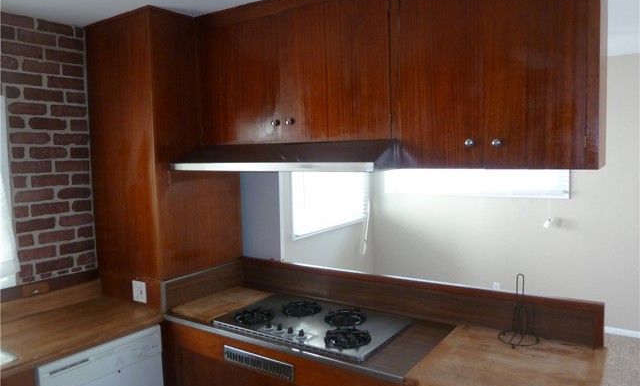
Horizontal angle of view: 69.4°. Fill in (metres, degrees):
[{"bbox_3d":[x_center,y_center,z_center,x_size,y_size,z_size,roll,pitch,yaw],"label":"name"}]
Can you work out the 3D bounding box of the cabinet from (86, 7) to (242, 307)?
[{"bbox_3d":[-0.927,-0.197,2.828,0.591,1.575,0.629,1,5,33],"label":"cabinet"}]

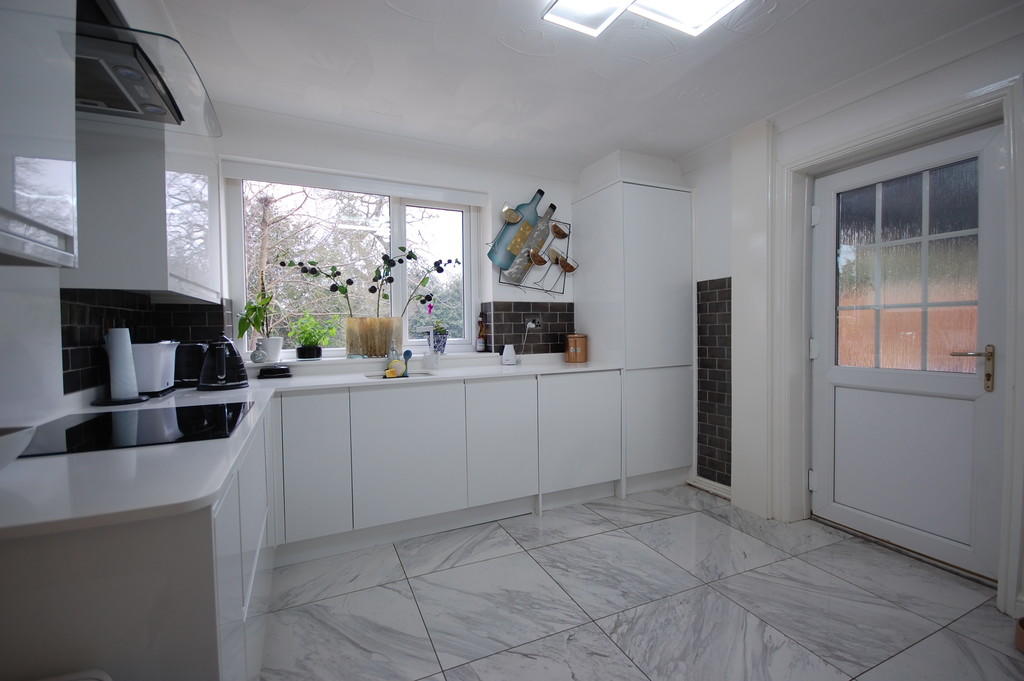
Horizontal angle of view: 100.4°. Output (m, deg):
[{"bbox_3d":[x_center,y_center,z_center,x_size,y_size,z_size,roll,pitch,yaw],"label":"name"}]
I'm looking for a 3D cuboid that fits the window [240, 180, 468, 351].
[{"bbox_3d":[-0.969,-0.453,2.893,1.490,1.085,0.080,-1,1,-26],"label":"window"}]

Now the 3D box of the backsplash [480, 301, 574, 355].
[{"bbox_3d":[0.160,-0.094,3.217,0.740,0.390,0.025,-1,2,-25],"label":"backsplash"}]

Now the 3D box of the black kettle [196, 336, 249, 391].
[{"bbox_3d":[-1.364,0.102,2.005,0.200,0.258,0.220,-2,2,-34],"label":"black kettle"}]

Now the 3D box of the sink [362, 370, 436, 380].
[{"bbox_3d":[-0.633,0.290,2.443,0.420,0.180,0.390,-1,1,-26],"label":"sink"}]

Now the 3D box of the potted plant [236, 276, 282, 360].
[{"bbox_3d":[-1.472,-0.118,2.491,0.235,0.490,0.220,-1,2,-25],"label":"potted plant"}]

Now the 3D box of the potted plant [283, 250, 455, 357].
[{"bbox_3d":[-0.873,-0.236,2.787,1.120,0.700,0.240,-1,2,-25],"label":"potted plant"}]

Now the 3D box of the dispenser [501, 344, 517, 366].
[{"bbox_3d":[-0.022,0.110,3.049,0.105,0.150,0.090,-1,2,-25],"label":"dispenser"}]

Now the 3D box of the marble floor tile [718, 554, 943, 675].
[{"bbox_3d":[1.247,1.087,1.748,0.588,0.010,0.577,-1,1,-23],"label":"marble floor tile"}]

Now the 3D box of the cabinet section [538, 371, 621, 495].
[{"bbox_3d":[0.335,0.567,2.950,0.613,0.722,0.540,-1,1,-24],"label":"cabinet section"}]

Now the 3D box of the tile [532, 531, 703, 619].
[{"bbox_3d":[0.476,1.088,2.047,0.600,0.010,0.593,-1,1,-24],"label":"tile"}]

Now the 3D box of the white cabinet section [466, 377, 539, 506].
[{"bbox_3d":[-0.160,0.574,2.730,0.446,0.722,0.540,-1,1,-24],"label":"white cabinet section"}]

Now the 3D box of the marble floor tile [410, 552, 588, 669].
[{"bbox_3d":[-0.078,1.104,1.816,0.600,0.010,0.585,-1,2,-24],"label":"marble floor tile"}]

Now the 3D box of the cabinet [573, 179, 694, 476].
[{"bbox_3d":[0.904,-0.043,3.275,0.620,2.065,0.600,-1,1,-26],"label":"cabinet"}]

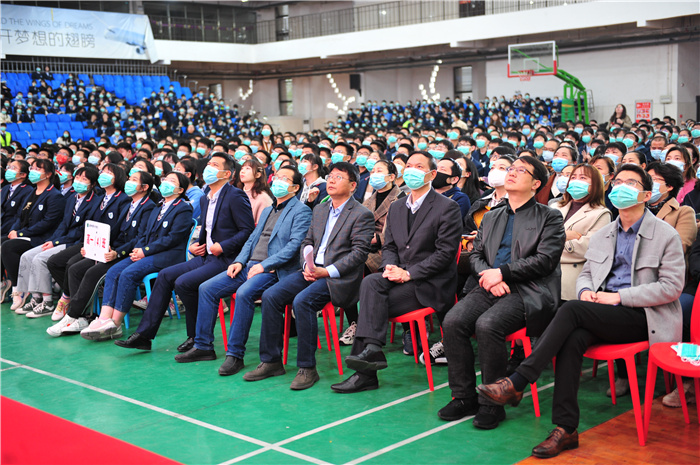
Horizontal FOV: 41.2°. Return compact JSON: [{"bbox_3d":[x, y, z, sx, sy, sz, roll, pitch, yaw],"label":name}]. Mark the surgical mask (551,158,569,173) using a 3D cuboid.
[{"bbox_3d":[1.648,-0.521,7.300,0.135,0.125,0.085,4,-2,41],"label":"surgical mask"}]

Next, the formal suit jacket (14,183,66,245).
[{"bbox_3d":[-2.825,-0.115,8.483,0.460,0.580,0.470,5,9,44],"label":"formal suit jacket"}]

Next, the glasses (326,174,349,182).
[{"bbox_3d":[-0.073,-0.341,5.887,0.140,0.045,0.135,4,-5,44],"label":"glasses"}]

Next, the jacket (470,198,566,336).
[{"bbox_3d":[0.905,0.172,4.936,0.520,0.690,0.460,4,9,44],"label":"jacket"}]

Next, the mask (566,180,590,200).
[{"bbox_3d":[1.397,-0.254,5.698,0.145,0.120,0.090,3,-2,35],"label":"mask"}]

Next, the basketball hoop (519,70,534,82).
[{"bbox_3d":[5.677,-5.006,29.950,0.460,0.400,0.540,4,9,44],"label":"basketball hoop"}]

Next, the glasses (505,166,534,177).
[{"bbox_3d":[0.885,-0.304,4.809,0.140,0.045,0.140,5,-11,46],"label":"glasses"}]

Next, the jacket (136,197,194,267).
[{"bbox_3d":[-1.442,0.004,7.247,0.420,0.550,0.380,3,5,38],"label":"jacket"}]

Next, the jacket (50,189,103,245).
[{"bbox_3d":[-2.395,-0.105,8.192,0.430,0.550,0.380,3,5,38],"label":"jacket"}]

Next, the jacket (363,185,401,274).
[{"bbox_3d":[0.221,-0.050,6.930,0.470,0.620,0.450,4,9,44],"label":"jacket"}]

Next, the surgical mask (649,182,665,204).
[{"bbox_3d":[1.748,-0.227,5.359,0.090,0.125,0.145,11,-2,-35],"label":"surgical mask"}]

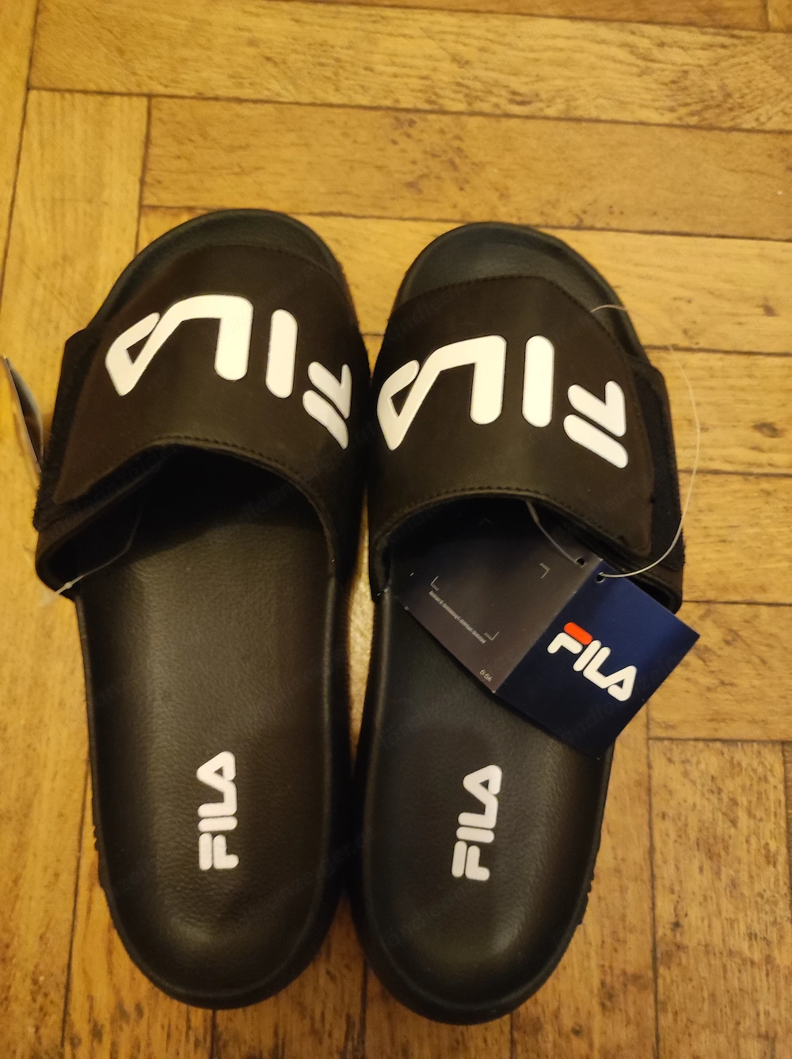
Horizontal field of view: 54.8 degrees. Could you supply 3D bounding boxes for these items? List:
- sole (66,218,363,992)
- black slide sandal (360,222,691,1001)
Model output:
[{"bbox_3d":[-0.060,0.021,0.270,0.100,0.036,0.279,-1,80,-2],"label":"sole"},{"bbox_3d":[0.044,0.023,0.255,0.111,0.085,0.285,5,80,-2],"label":"black slide sandal"}]

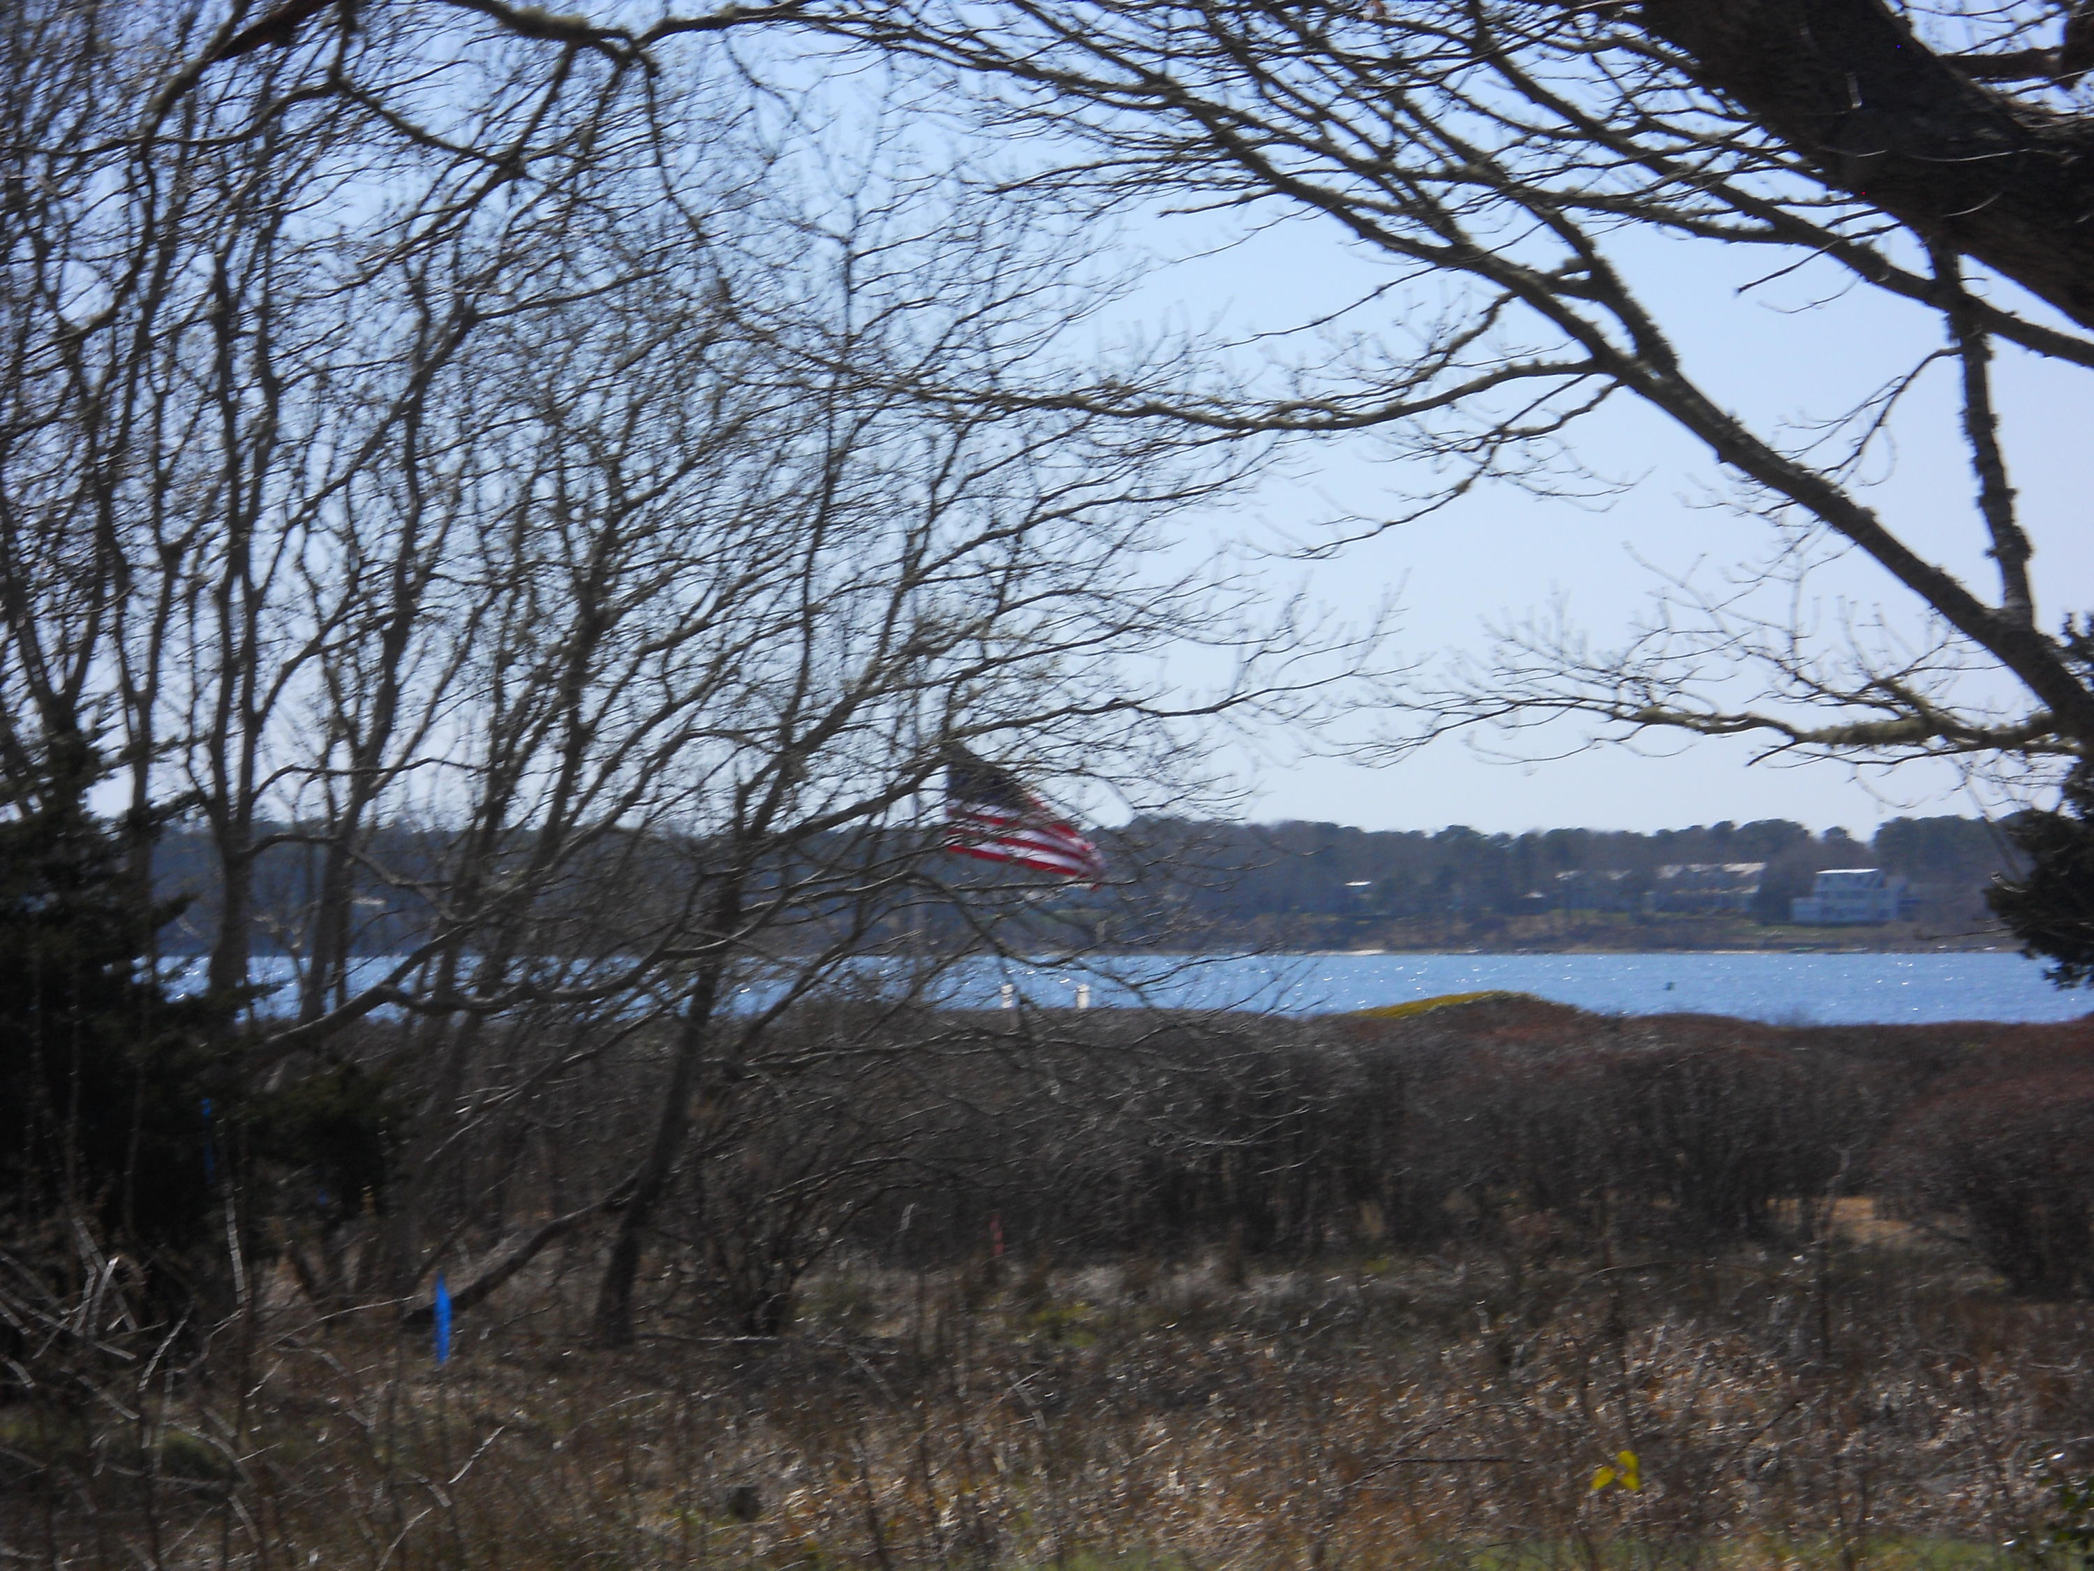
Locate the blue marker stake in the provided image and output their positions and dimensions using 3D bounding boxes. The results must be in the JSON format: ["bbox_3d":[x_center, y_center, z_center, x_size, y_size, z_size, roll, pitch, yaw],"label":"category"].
[{"bbox_3d":[-2.013,1.776,27.000,0.058,0.320,0.035,0,-1,0],"label":"blue marker stake"}]

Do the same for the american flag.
[{"bbox_3d":[-0.240,0.364,88.000,1.730,1.470,0.350,0,-1,0],"label":"american flag"}]

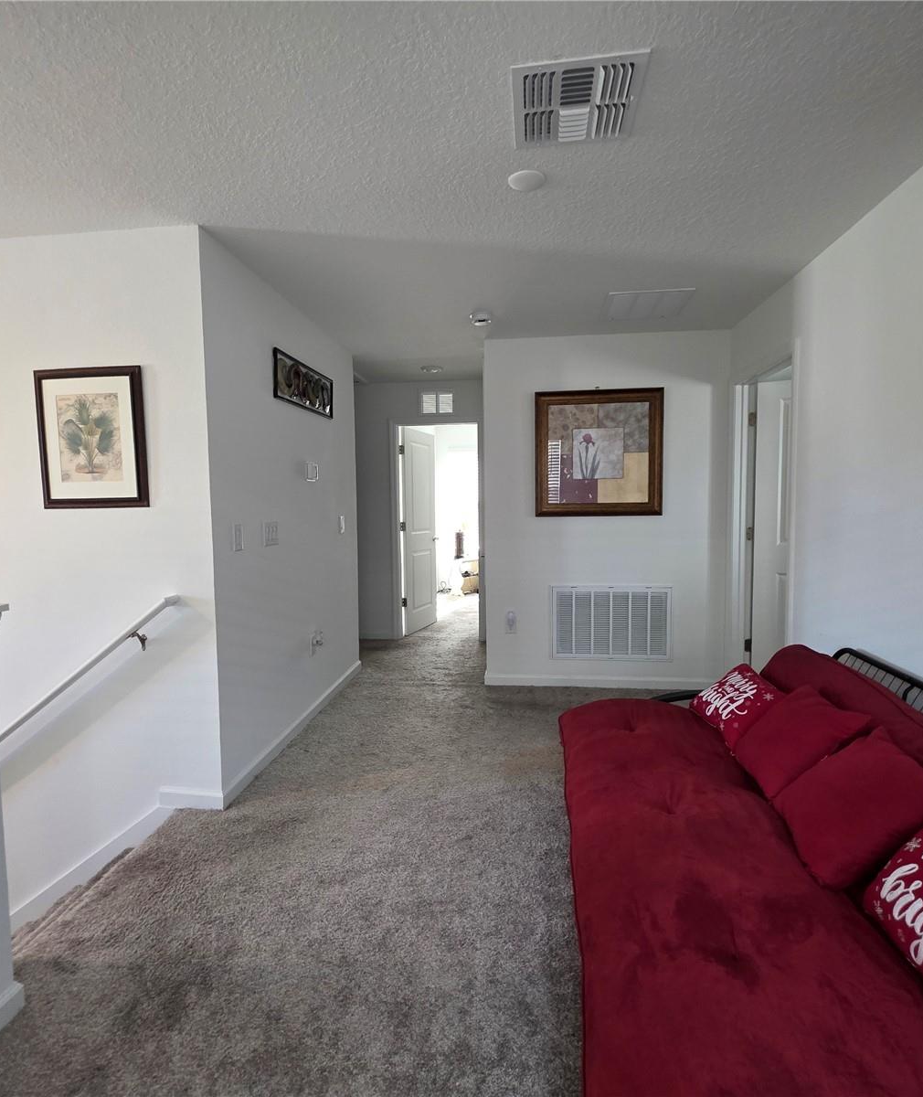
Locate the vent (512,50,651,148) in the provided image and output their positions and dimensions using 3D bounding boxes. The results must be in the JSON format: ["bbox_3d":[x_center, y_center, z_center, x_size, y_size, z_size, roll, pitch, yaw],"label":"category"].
[{"bbox_3d":[0.321,-1.252,1.557,0.345,0.015,0.328,0,5,7],"label":"vent"}]

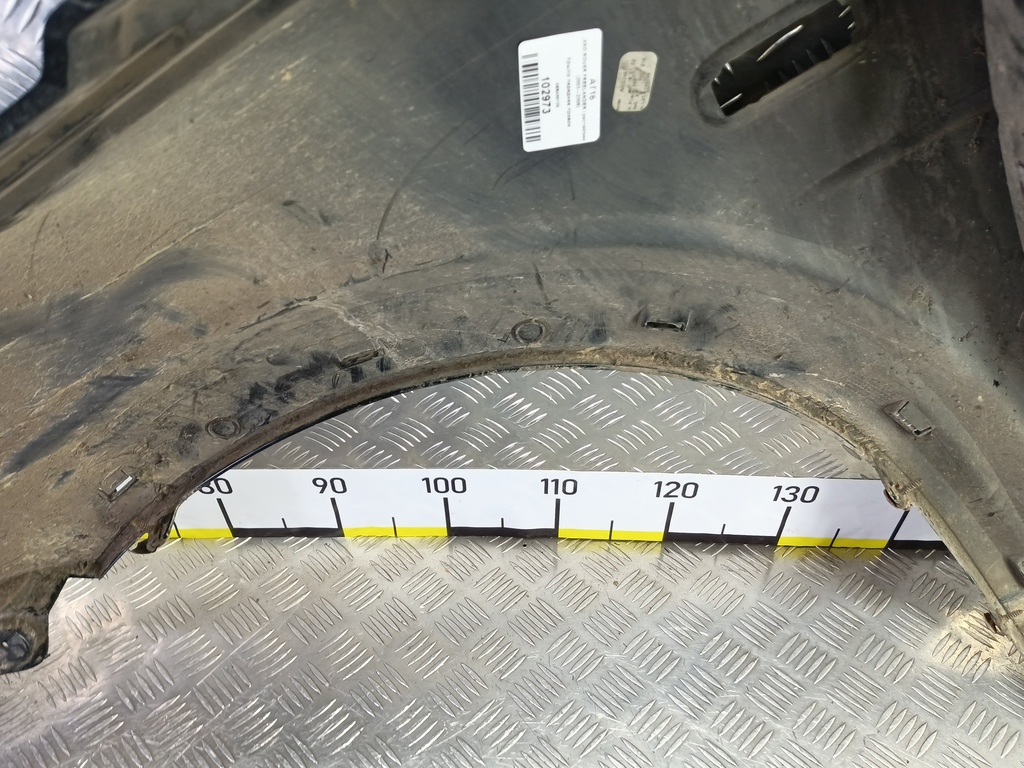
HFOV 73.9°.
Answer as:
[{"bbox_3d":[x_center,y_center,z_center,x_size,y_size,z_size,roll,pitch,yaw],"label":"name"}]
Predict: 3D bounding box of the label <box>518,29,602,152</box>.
[{"bbox_3d":[0.024,-0.142,0.335,0.040,0.058,0.001,-11,51,-4],"label":"label"}]

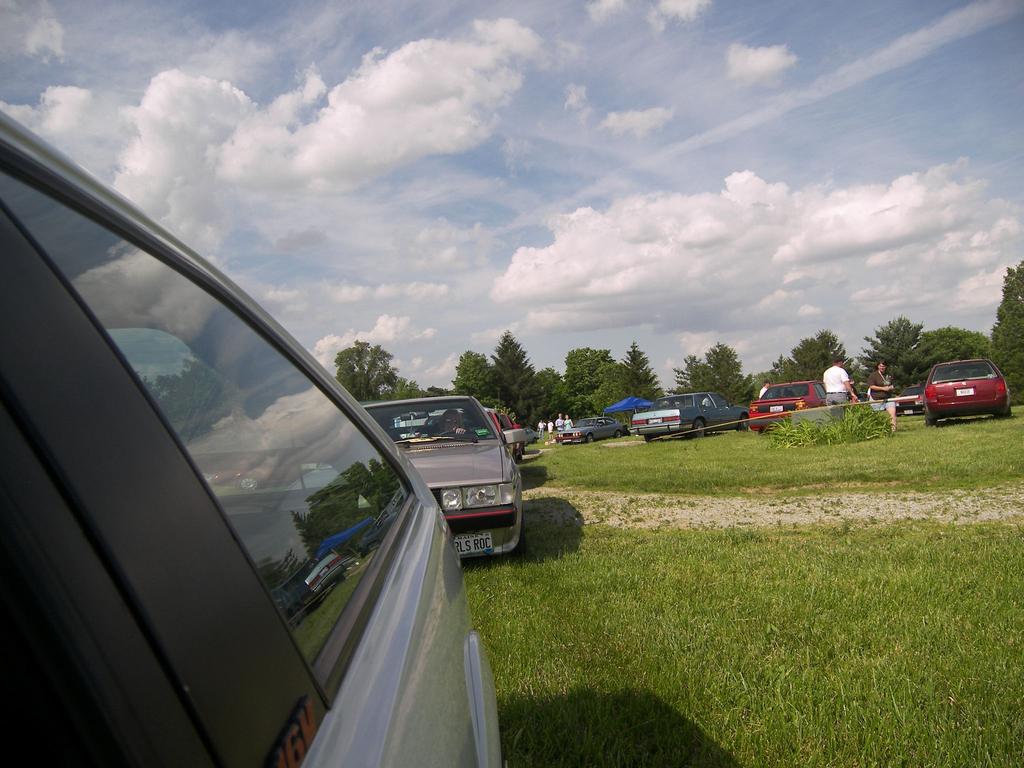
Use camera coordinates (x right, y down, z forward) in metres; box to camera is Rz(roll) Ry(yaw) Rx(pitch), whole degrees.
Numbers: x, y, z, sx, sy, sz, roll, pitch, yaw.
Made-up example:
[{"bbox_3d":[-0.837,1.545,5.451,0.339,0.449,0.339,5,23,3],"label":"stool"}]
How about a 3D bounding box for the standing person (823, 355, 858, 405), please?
[{"bbox_3d":[7.650,0.309,16.352,0.450,1.784,0.580,-3,-4,-42],"label":"standing person"}]

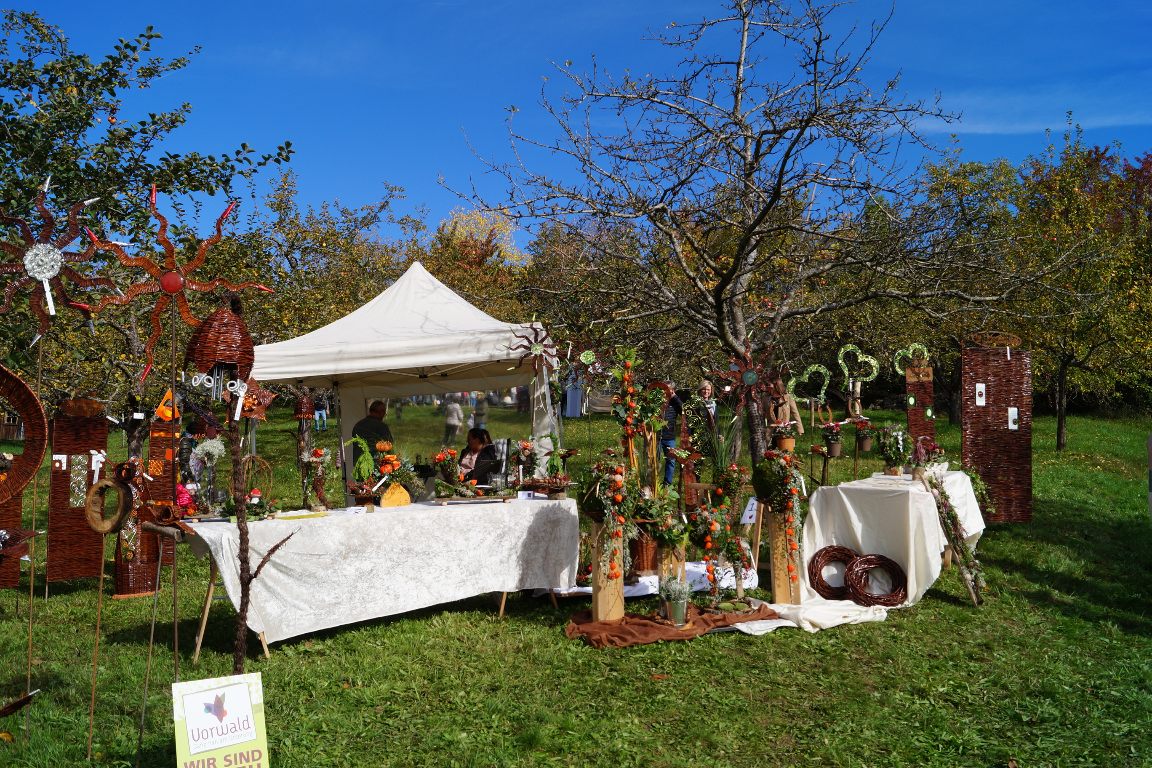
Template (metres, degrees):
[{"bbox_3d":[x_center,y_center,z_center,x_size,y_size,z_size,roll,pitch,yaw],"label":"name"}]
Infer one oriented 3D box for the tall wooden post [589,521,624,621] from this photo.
[{"bbox_3d":[0.217,1.257,5.800,0.175,0.670,0.175,-1,-1,-14],"label":"tall wooden post"}]

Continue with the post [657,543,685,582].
[{"bbox_3d":[0.652,1.305,5.880,0.180,0.570,0.150,0,-1,-6],"label":"post"}]

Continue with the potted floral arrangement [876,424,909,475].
[{"bbox_3d":[2.567,0.529,7.000,0.250,0.410,0.240,0,-1,0],"label":"potted floral arrangement"}]

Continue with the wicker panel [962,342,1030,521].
[{"bbox_3d":[4.339,0.519,8.900,0.720,1.820,0.050,0,-1,-7],"label":"wicker panel"}]

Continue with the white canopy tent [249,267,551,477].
[{"bbox_3d":[-1.820,0.100,10.330,3.000,3.150,3.000,-5,-1,1],"label":"white canopy tent"}]

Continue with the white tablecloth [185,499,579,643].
[{"bbox_3d":[-1.190,1.150,5.600,2.420,0.650,0.640,-1,-1,-27],"label":"white tablecloth"}]

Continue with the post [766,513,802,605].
[{"bbox_3d":[1.471,1.214,6.100,0.150,0.660,0.150,-4,-1,40],"label":"post"}]

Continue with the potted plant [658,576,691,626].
[{"bbox_3d":[0.648,1.427,5.680,0.210,0.340,0.210,0,-1,0],"label":"potted plant"}]

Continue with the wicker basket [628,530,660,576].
[{"bbox_3d":[0.547,1.252,6.600,0.270,0.380,0.270,0,-1,0],"label":"wicker basket"}]

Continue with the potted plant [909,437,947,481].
[{"bbox_3d":[2.709,0.579,6.650,0.260,0.340,0.220,0,-1,0],"label":"potted plant"}]

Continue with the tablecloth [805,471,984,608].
[{"bbox_3d":[2.500,1.125,6.700,0.950,0.780,1.600,-1,-1,29],"label":"tablecloth"}]

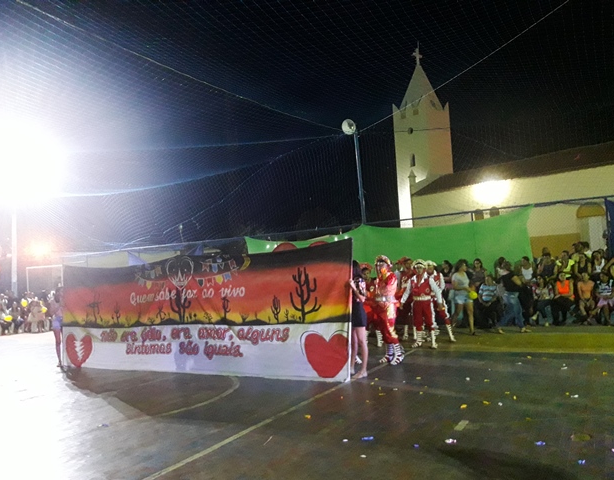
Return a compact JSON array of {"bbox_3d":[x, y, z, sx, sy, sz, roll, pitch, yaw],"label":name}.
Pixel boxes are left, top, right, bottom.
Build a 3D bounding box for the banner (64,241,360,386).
[{"bbox_3d":[-2.057,1.217,8.578,5.960,1.960,0.100,-5,-5,28],"label":"banner"}]

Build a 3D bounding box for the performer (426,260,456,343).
[{"bbox_3d":[2.811,1.295,11.016,0.620,1.690,0.450,-4,-5,17],"label":"performer"}]

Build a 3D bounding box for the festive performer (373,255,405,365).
[{"bbox_3d":[1.356,1.165,8.701,0.470,1.730,0.500,0,-6,-35],"label":"festive performer"}]

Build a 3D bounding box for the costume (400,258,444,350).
[{"bbox_3d":[2.264,1.251,10.238,0.820,1.710,0.420,-4,-5,12],"label":"costume"}]

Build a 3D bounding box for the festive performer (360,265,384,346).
[{"bbox_3d":[1.333,1.367,10.953,0.520,1.690,0.420,-3,-5,6],"label":"festive performer"}]

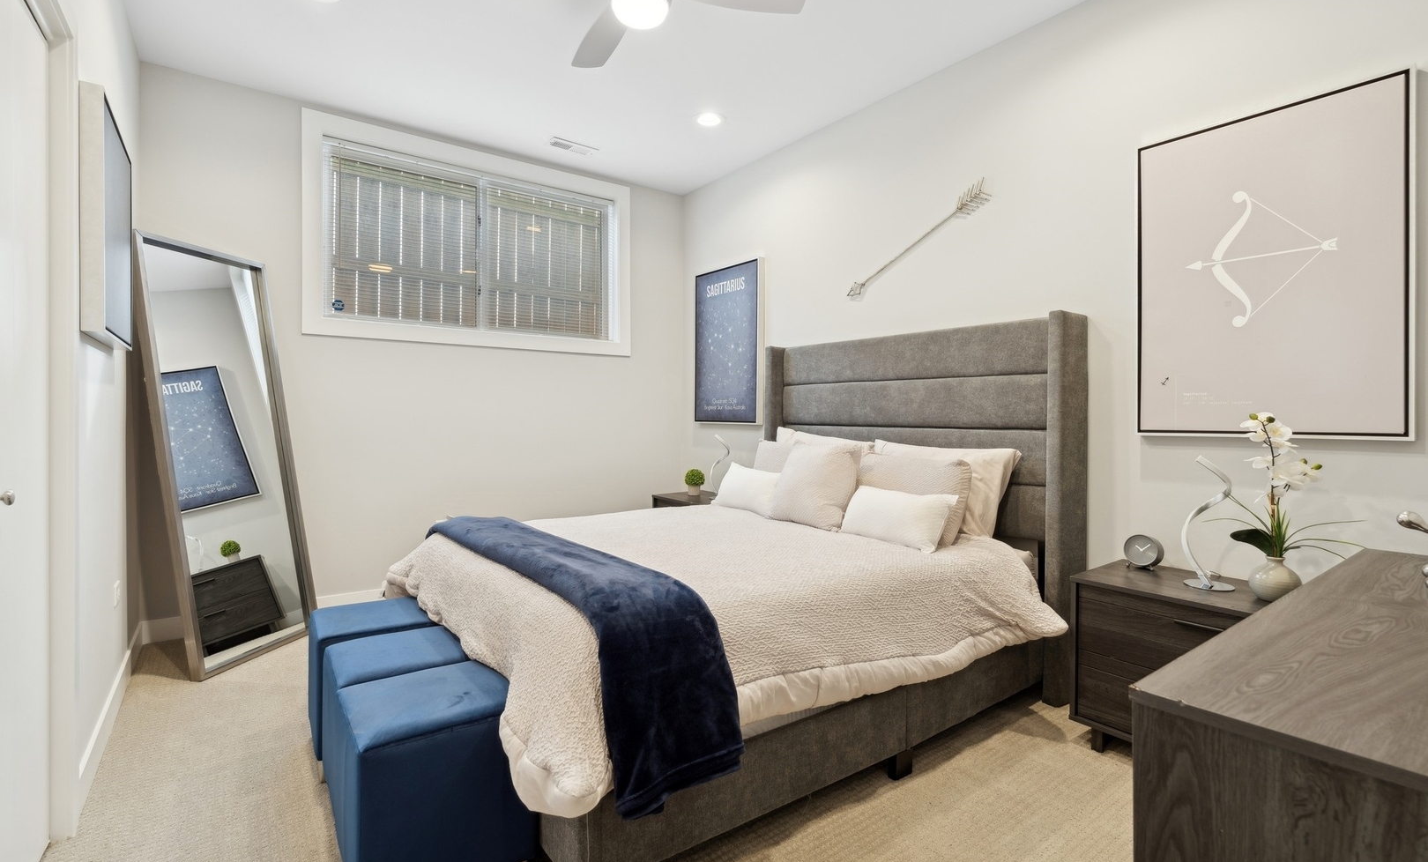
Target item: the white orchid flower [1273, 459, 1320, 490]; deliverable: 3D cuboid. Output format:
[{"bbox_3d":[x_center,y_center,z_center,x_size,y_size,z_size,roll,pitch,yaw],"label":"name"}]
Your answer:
[{"bbox_3d":[1.699,0.125,1.851,0.100,0.095,0.140,-1,1,-43],"label":"white orchid flower"}]

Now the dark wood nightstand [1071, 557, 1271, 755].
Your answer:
[{"bbox_3d":[1.520,0.765,2.027,0.444,0.560,0.546,0,1,-36],"label":"dark wood nightstand"}]

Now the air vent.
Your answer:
[{"bbox_3d":[-0.896,-1.793,4.026,0.300,0.020,0.140,0,1,-36],"label":"air vent"}]

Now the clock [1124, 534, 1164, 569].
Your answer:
[{"bbox_3d":[1.508,0.420,2.234,0.050,0.120,0.113,0,1,-34],"label":"clock"}]

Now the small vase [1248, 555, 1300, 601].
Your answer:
[{"bbox_3d":[1.629,0.421,1.846,0.152,0.136,0.152,0,1,-36],"label":"small vase"}]

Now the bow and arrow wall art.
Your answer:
[{"bbox_3d":[1.769,-0.503,2.066,0.050,1.049,0.680,0,1,-36],"label":"bow and arrow wall art"}]

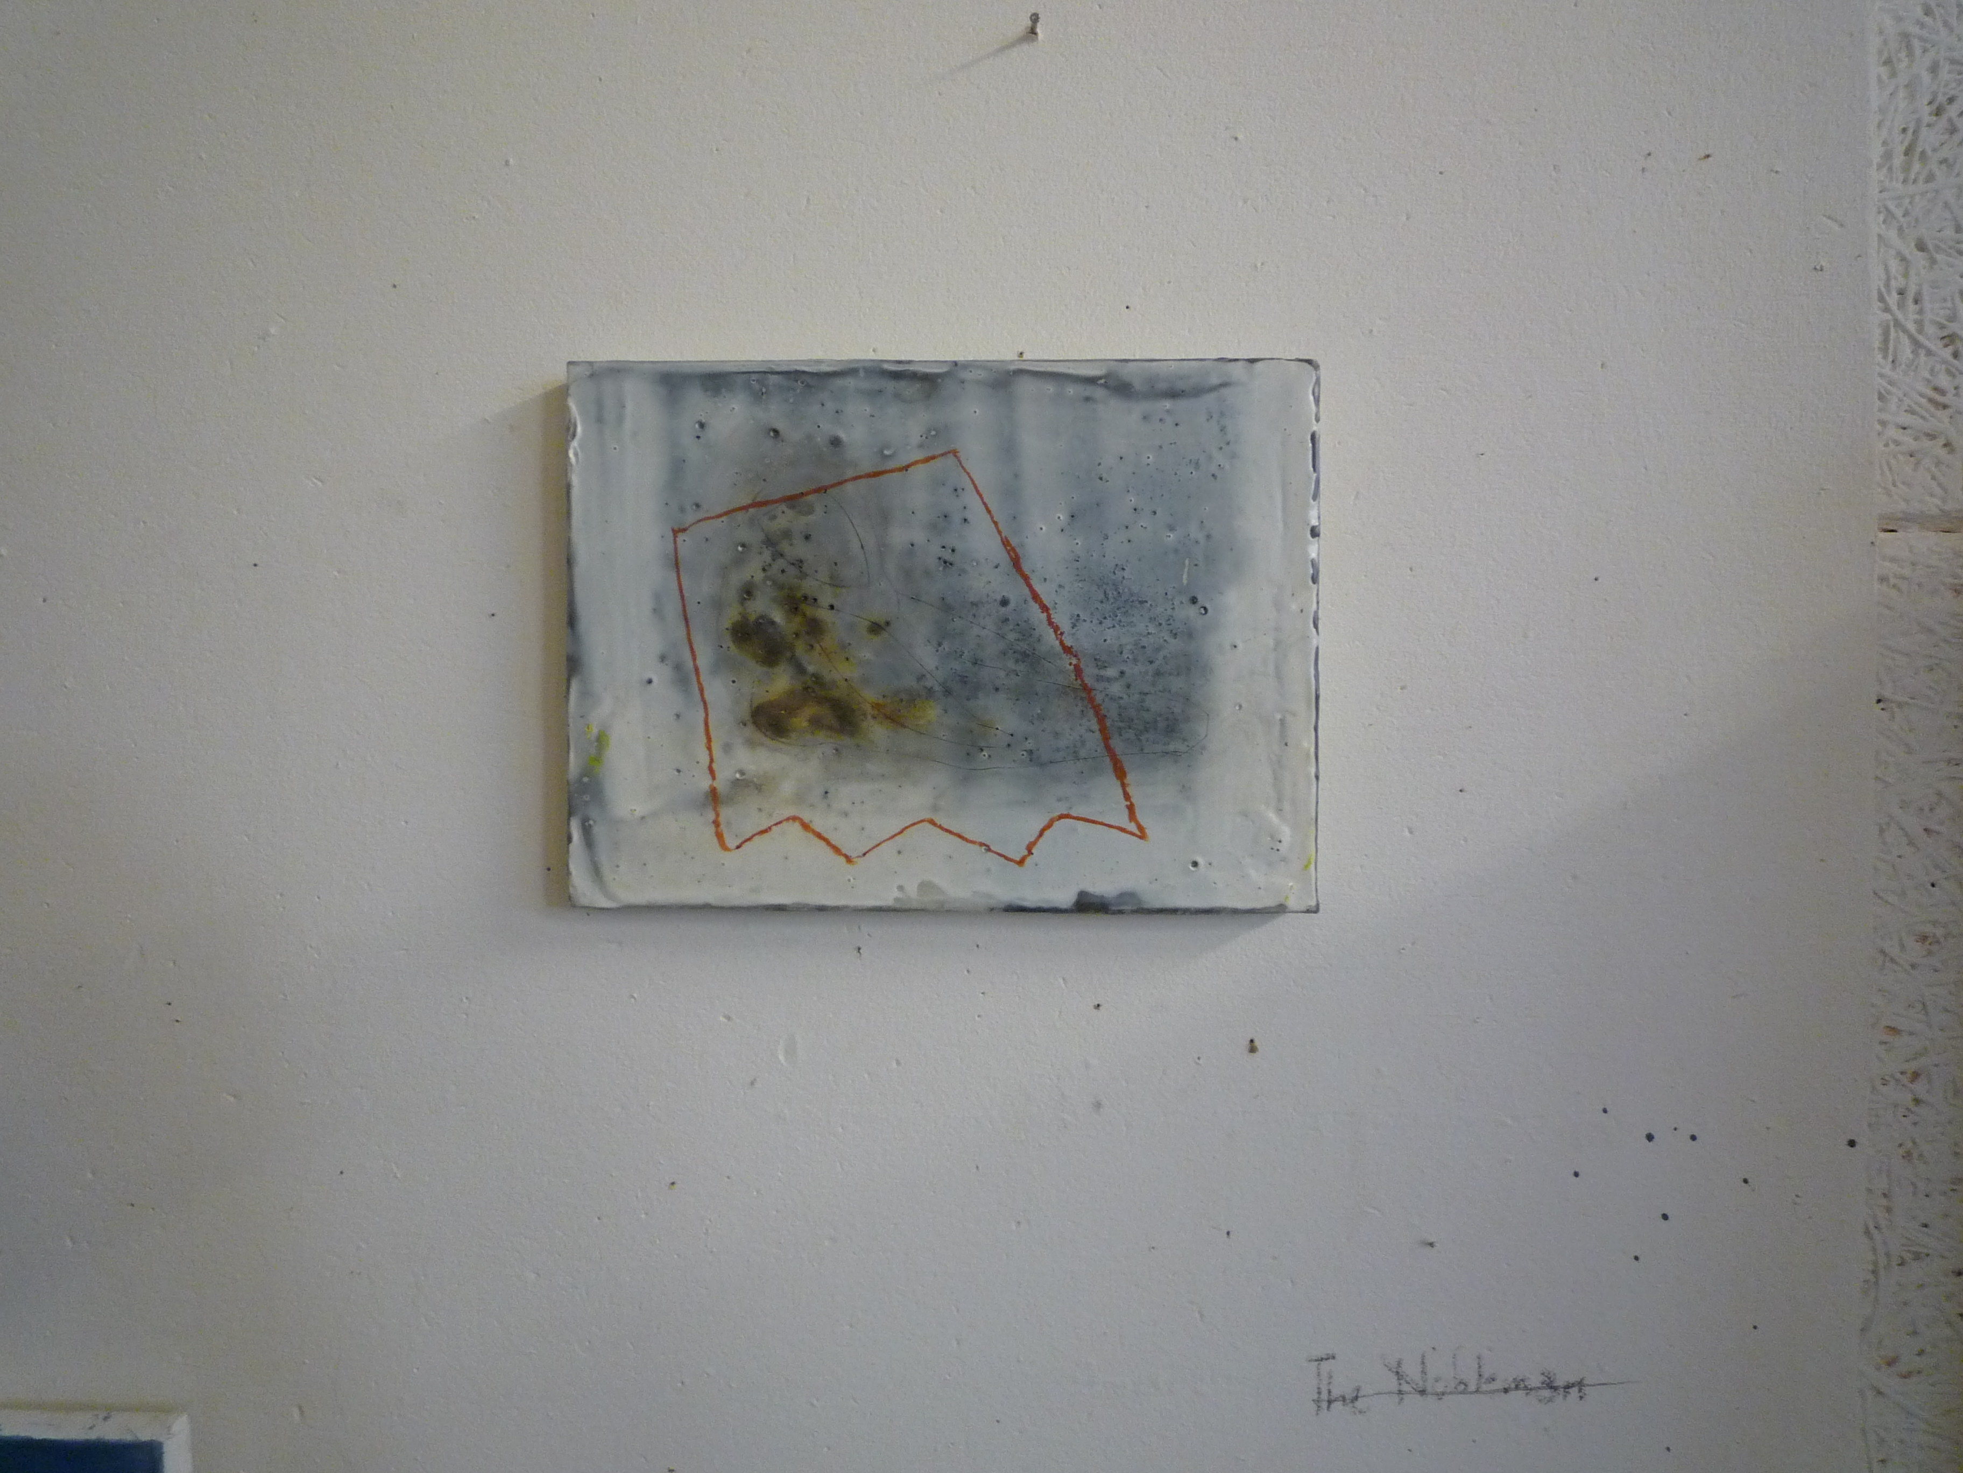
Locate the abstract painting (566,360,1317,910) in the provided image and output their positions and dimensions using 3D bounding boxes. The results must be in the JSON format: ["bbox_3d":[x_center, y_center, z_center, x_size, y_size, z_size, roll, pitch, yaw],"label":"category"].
[{"bbox_3d":[-0.011,-0.031,0.453,0.235,0.172,0.019,0,0,1],"label":"abstract painting"}]

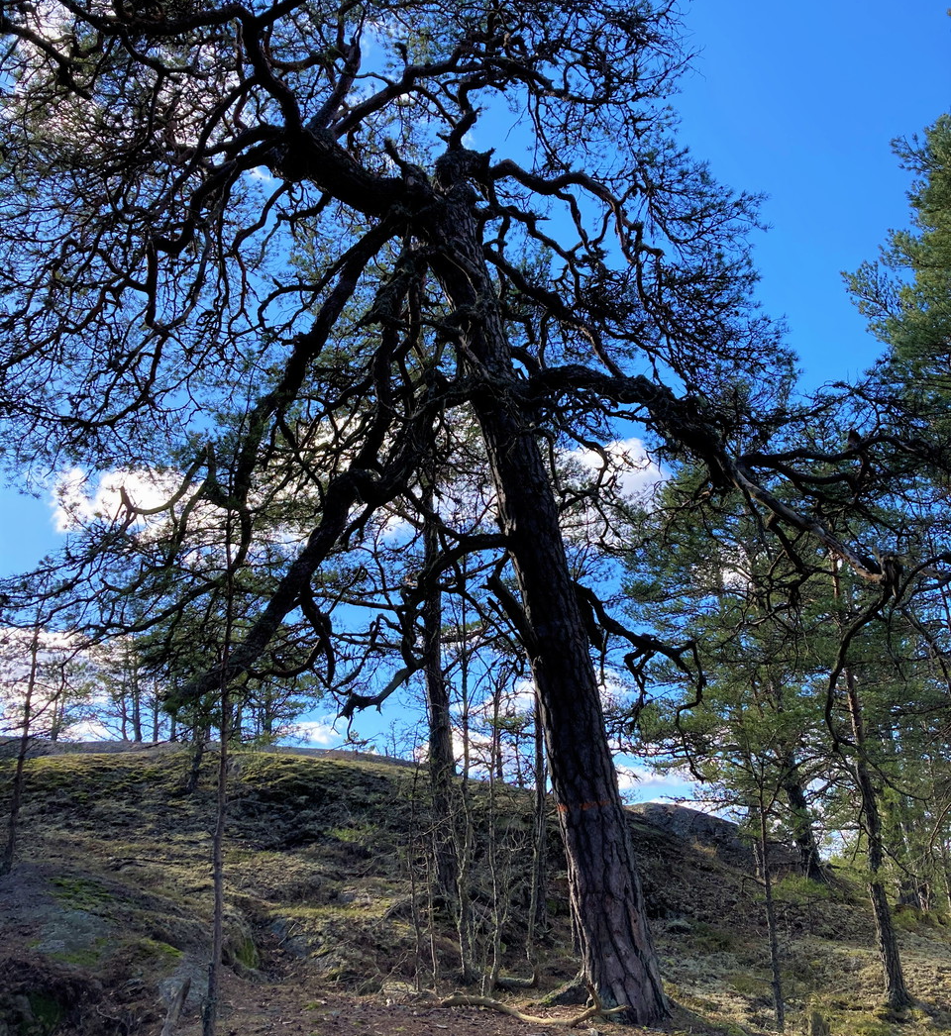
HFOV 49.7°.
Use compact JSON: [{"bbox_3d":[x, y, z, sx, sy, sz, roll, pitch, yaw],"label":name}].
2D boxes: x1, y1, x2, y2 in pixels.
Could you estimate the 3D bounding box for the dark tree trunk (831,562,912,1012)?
[{"bbox_3d":[4.345,2.835,11.472,0.300,4.790,0.300,-2,-17,-1],"label":"dark tree trunk"}]

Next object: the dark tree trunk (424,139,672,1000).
[{"bbox_3d":[0.442,0.172,8.052,0.680,6.940,0.660,-10,-14,-3],"label":"dark tree trunk"}]

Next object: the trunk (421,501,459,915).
[{"bbox_3d":[-0.470,2.146,12.938,0.380,5.090,0.360,-3,-17,-1],"label":"trunk"}]

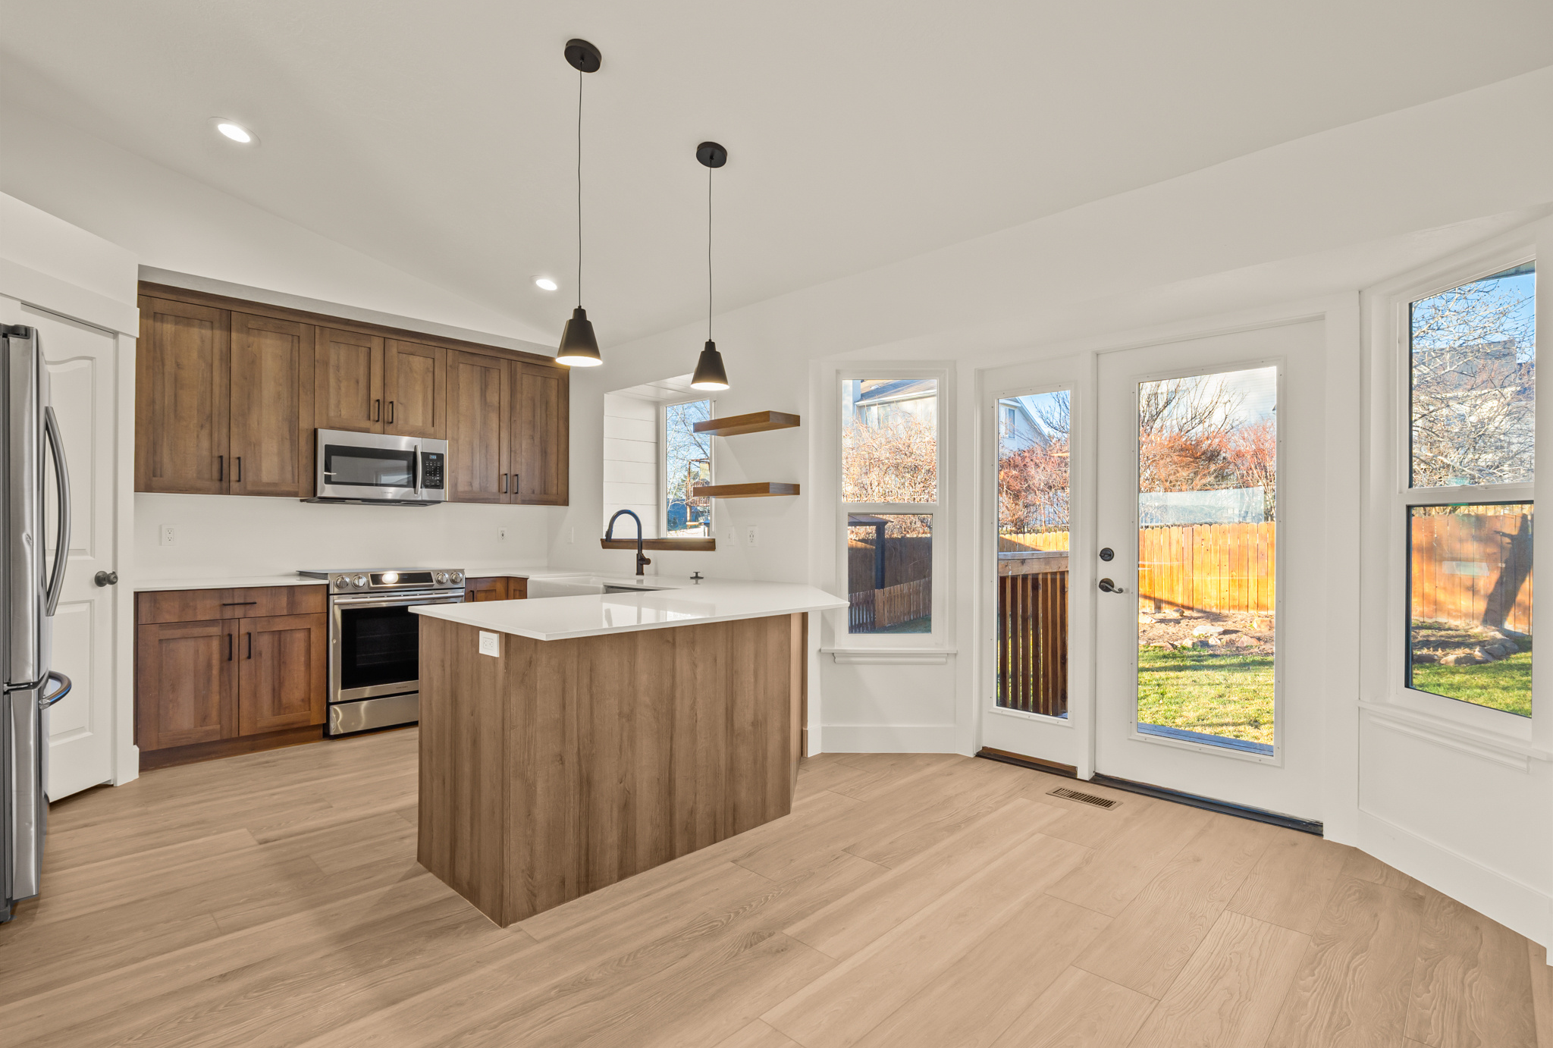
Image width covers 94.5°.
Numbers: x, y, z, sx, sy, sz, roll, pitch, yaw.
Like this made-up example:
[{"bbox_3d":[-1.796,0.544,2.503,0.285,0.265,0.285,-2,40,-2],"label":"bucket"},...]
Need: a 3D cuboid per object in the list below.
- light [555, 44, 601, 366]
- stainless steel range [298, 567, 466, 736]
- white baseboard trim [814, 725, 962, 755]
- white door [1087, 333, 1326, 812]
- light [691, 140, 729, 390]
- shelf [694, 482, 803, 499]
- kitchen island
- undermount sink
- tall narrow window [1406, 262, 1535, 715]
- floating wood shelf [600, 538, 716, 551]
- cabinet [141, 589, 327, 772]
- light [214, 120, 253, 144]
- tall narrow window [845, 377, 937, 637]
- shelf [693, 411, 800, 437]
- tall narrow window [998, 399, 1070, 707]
[{"bbox_3d":[-0.662,-1.085,2.447,0.160,1.067,0.160,0,0,44],"label":"light"},{"bbox_3d":[-2.458,0.758,4.502,0.689,0.941,0.758,0,0,45],"label":"stainless steel range"},{"bbox_3d":[0.608,1.163,3.866,0.740,0.150,0.016,0,0,-1],"label":"white baseboard trim"},{"bbox_3d":[1.892,0.196,3.205,0.900,2.030,0.045,0,0,44],"label":"white door"},{"bbox_3d":[-0.259,-1.018,2.855,0.153,0.938,0.153,0,0,0],"label":"light"},{"bbox_3d":[-0.177,-0.182,3.970,0.620,0.055,0.230,0,0,44],"label":"shelf"},{"bbox_3d":[-0.386,0.782,3.004,0.994,0.912,1.827,0,0,45],"label":"kitchen island"},{"bbox_3d":[-1.050,0.463,4.283,0.800,0.240,0.480,0,0,44],"label":"undermount sink"},{"bbox_3d":[2.318,-0.110,2.383,0.080,1.410,0.490,0,0,0],"label":"tall narrow window"},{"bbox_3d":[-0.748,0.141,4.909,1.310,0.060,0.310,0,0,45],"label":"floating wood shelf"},{"bbox_3d":[-3.020,0.779,3.958,0.633,0.888,0.806,0,0,45],"label":"cabinet"},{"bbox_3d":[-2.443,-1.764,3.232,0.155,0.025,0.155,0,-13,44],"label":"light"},{"bbox_3d":[0.616,-0.094,3.935,0.550,1.420,0.080,0,0,-1],"label":"tall narrow window"},{"bbox_3d":[-0.180,-0.553,4.019,0.631,0.058,0.245,0,0,45],"label":"shelf"},{"bbox_3d":[1.329,0.157,3.739,0.396,1.657,0.070,0,0,45],"label":"tall narrow window"}]

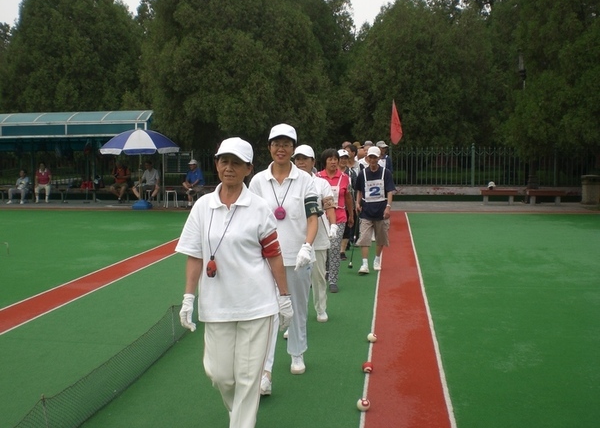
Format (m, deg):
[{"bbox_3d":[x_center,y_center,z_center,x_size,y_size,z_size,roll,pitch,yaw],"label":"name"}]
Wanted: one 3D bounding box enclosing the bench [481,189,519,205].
[{"bbox_3d":[5.467,-0.467,18.050,1.020,0.430,0.360,0,6,8],"label":"bench"}]

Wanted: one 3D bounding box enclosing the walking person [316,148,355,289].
[{"bbox_3d":[0.355,0.051,7.200,0.500,1.530,0.450,0,6,7],"label":"walking person"}]

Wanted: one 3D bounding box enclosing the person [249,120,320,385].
[{"bbox_3d":[-0.115,0.253,4.330,0.520,1.680,0.500,0,6,6],"label":"person"}]

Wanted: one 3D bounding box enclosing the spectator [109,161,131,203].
[{"bbox_3d":[-5.553,-0.967,20.300,0.580,1.290,0.780,-1,5,-4],"label":"spectator"}]

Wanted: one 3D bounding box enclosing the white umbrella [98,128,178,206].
[{"bbox_3d":[-4.419,-1.250,18.250,2.220,2.220,2.220,1,5,8],"label":"white umbrella"}]

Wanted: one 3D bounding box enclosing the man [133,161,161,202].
[{"bbox_3d":[-4.723,-0.979,20.400,0.650,1.290,0.800,1,5,9],"label":"man"}]

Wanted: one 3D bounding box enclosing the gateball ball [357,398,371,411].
[{"bbox_3d":[0.369,1.101,3.800,0.075,0.075,0.075,0,5,0],"label":"gateball ball"}]

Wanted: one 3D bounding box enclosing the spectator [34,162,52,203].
[{"bbox_3d":[-7.983,-0.965,20.500,0.510,1.270,0.750,-2,5,-16],"label":"spectator"}]

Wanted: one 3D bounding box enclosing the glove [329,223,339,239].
[{"bbox_3d":[0.278,0.144,5.420,0.085,0.140,0.100,1,6,10],"label":"glove"}]

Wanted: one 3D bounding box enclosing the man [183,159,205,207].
[{"bbox_3d":[-3.075,-0.900,19.200,0.550,1.340,0.750,4,7,37],"label":"man"}]

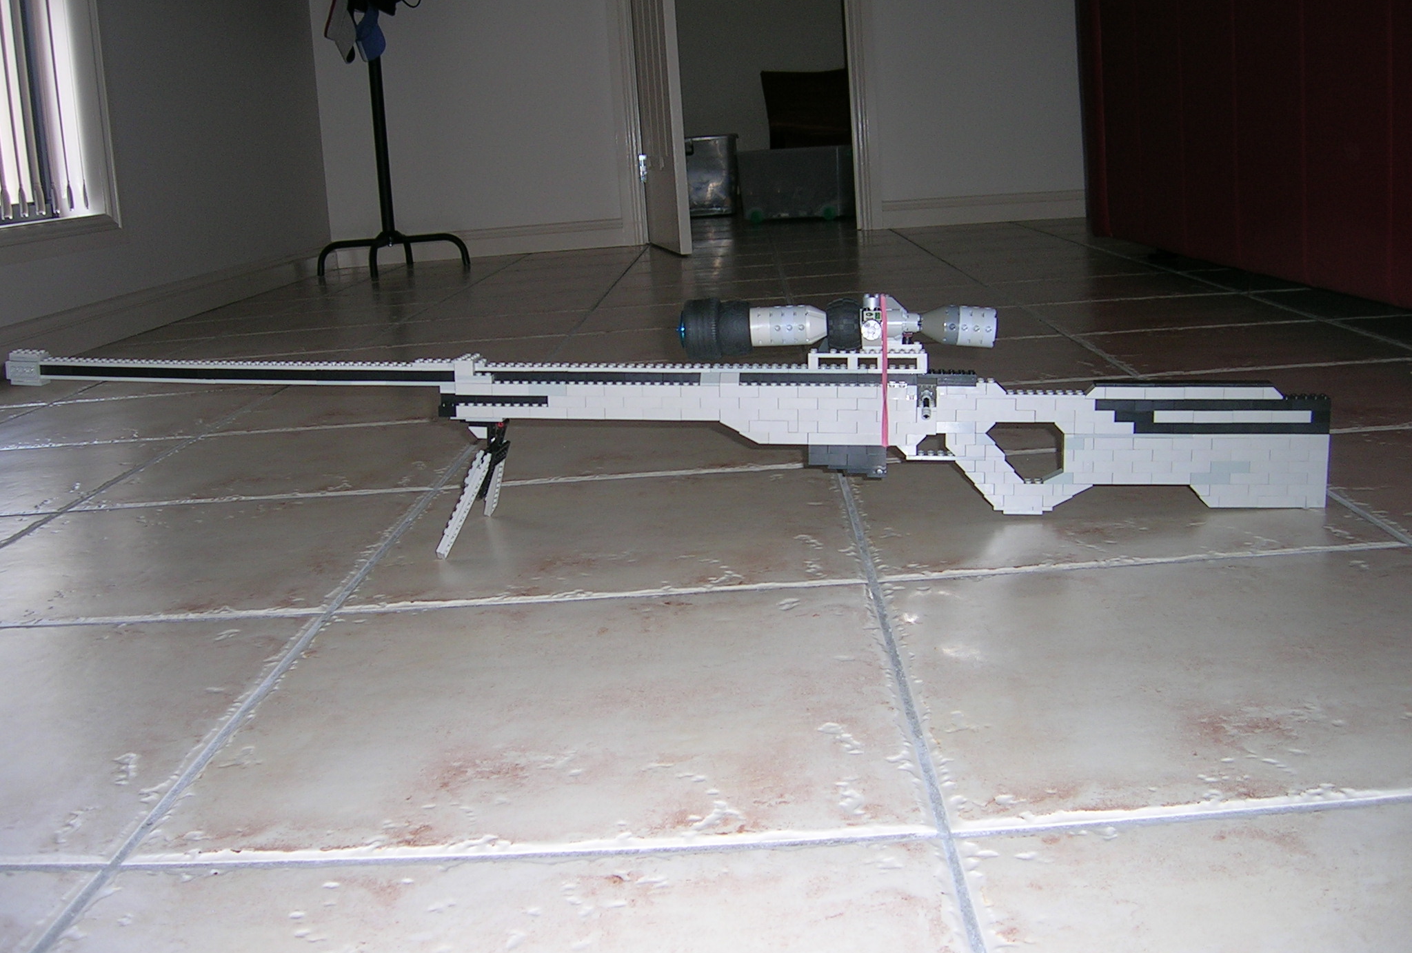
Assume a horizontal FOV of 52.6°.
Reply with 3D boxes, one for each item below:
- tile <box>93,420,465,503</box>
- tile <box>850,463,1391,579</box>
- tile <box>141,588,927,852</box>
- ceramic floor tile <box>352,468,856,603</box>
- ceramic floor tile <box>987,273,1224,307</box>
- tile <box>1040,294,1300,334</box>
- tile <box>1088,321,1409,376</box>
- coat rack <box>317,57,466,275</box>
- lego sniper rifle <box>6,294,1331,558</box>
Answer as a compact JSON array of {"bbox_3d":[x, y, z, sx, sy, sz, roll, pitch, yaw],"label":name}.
[{"bbox_3d":[-0.459,-0.014,1.610,0.395,0.010,0.390,-4,13,2],"label":"tile"},{"bbox_3d":[0.324,0.024,1.202,0.395,0.010,0.390,-4,13,2],"label":"tile"},{"bbox_3d":[-0.083,0.137,0.844,0.395,0.010,0.390,-4,13,2],"label":"tile"},{"bbox_3d":[-0.073,0.049,1.219,0.395,0.010,0.390,-4,13,2],"label":"ceramic floor tile"},{"bbox_3d":[0.758,-0.350,2.685,0.395,0.010,0.390,-4,13,2],"label":"ceramic floor tile"},{"bbox_3d":[0.747,-0.262,2.310,0.395,0.010,0.390,-4,13,2],"label":"tile"},{"bbox_3d":[0.735,-0.174,1.935,0.395,0.010,0.390,-4,13,2],"label":"tile"},{"bbox_3d":[-1.044,-1.496,4.316,0.500,1.720,0.500,-4,13,2],"label":"coat rack"},{"bbox_3d":[-0.075,-0.050,1.195,1.155,0.195,0.140,0,14,9],"label":"lego sniper rifle"}]

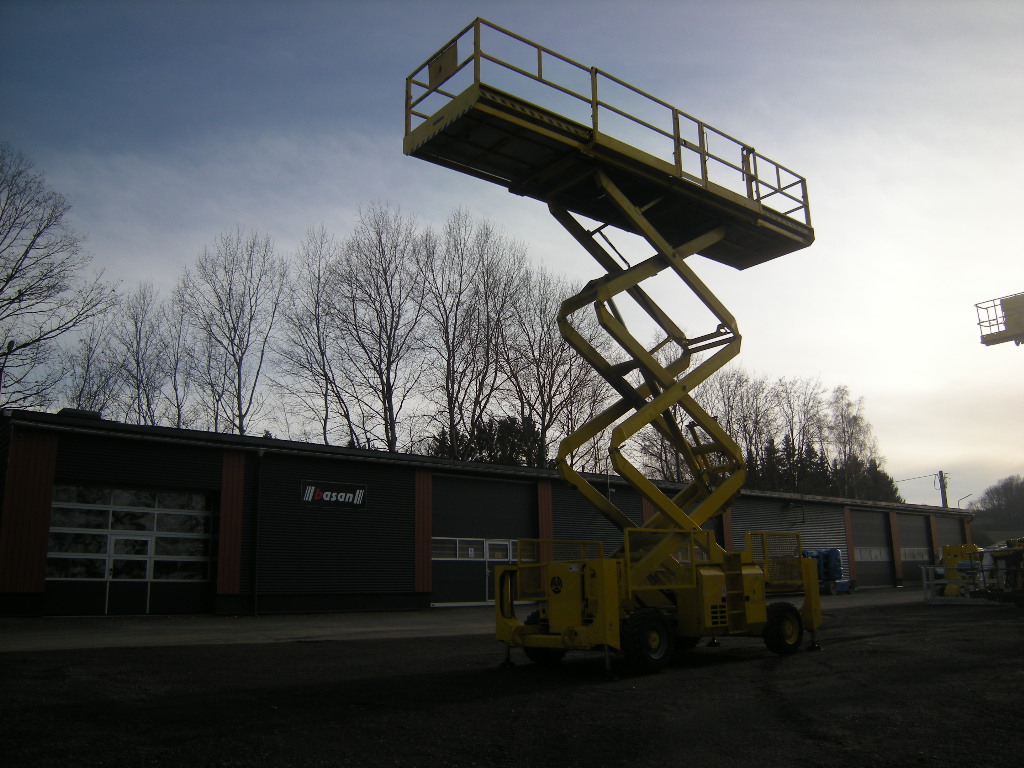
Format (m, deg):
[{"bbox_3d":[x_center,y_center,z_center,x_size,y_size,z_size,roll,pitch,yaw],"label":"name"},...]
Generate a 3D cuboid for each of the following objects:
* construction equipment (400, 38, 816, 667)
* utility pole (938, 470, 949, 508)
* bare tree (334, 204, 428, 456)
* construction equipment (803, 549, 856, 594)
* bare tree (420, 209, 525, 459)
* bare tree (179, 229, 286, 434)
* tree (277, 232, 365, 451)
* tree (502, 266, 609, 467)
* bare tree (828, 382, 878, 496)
[{"bbox_3d":[2.107,-0.076,12.954,7.818,8.347,2.200,9,-16,-39],"label":"construction equipment"},{"bbox_3d":[29.515,9.473,56.036,0.330,7.253,0.330,-8,-14,26],"label":"utility pole"},{"bbox_3d":[-6.687,0.352,41.926,4.937,20.333,4.937,1,-13,-9],"label":"bare tree"},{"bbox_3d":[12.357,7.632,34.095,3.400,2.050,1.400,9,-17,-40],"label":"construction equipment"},{"bbox_3d":[-2.094,0.453,44.944,5.801,21.220,5.801,-1,-13,-3],"label":"bare tree"},{"bbox_3d":[-12.843,1.111,37.550,5.339,17.257,5.339,3,-13,-19],"label":"bare tree"},{"bbox_3d":[-9.493,1.046,40.685,4.574,18.581,4.574,1,-13,-13],"label":"tree"},{"bbox_3d":[2.618,2.207,47.579,6.126,18.708,6.126,-2,-13,3],"label":"tree"},{"bbox_3d":[29.546,8.029,70.987,5.076,16.189,5.076,-7,-14,22],"label":"bare tree"}]

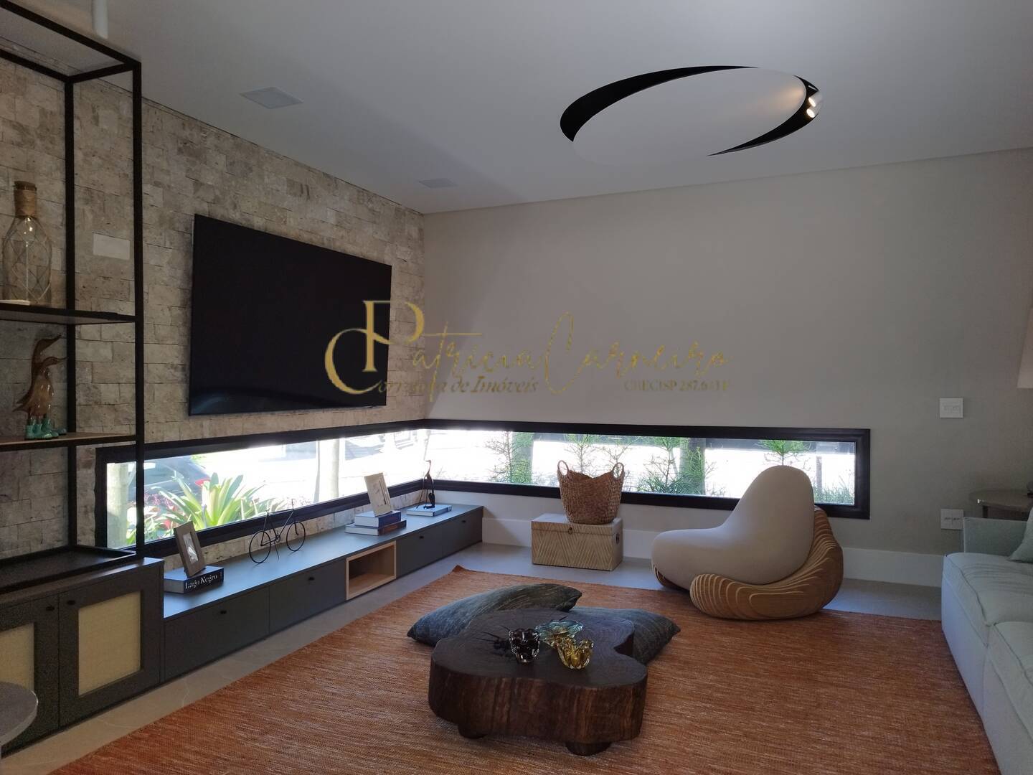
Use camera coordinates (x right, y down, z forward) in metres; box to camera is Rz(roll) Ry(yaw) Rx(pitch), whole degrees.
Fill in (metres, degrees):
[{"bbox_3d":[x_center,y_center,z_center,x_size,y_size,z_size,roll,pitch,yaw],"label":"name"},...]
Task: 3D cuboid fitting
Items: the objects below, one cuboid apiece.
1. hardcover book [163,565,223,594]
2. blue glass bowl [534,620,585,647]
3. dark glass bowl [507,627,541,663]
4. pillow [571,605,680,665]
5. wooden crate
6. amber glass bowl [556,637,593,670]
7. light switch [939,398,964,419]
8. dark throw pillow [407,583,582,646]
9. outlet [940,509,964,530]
[{"bbox_3d":[-1.610,0.945,3.662,0.222,0.064,0.234,0,0,25],"label":"hardcover book"},{"bbox_3d":[0.163,0.953,2.876,0.190,0.075,0.165,0,0,3],"label":"blue glass bowl"},{"bbox_3d":[0.026,0.943,2.711,0.120,0.095,0.118,0,0,0],"label":"dark glass bowl"},{"bbox_3d":[0.434,1.157,3.506,0.580,0.180,0.580,0,0,27],"label":"pillow"},{"bbox_3d":[0.434,1.096,5.324,0.578,0.299,0.335,0,0,20],"label":"wooden crate"},{"bbox_3d":[0.205,0.943,2.651,0.135,0.095,0.125,0,0,4],"label":"amber glass bowl"},{"bbox_3d":[2.705,0.128,4.636,0.122,0.122,0.012,0,0,23],"label":"light switch"},{"bbox_3d":[-0.105,1.092,3.612,0.620,0.200,0.620,-20,-10,40],"label":"dark throw pillow"},{"bbox_3d":[2.711,0.821,4.638,0.122,0.122,0.012,0,0,23],"label":"outlet"}]

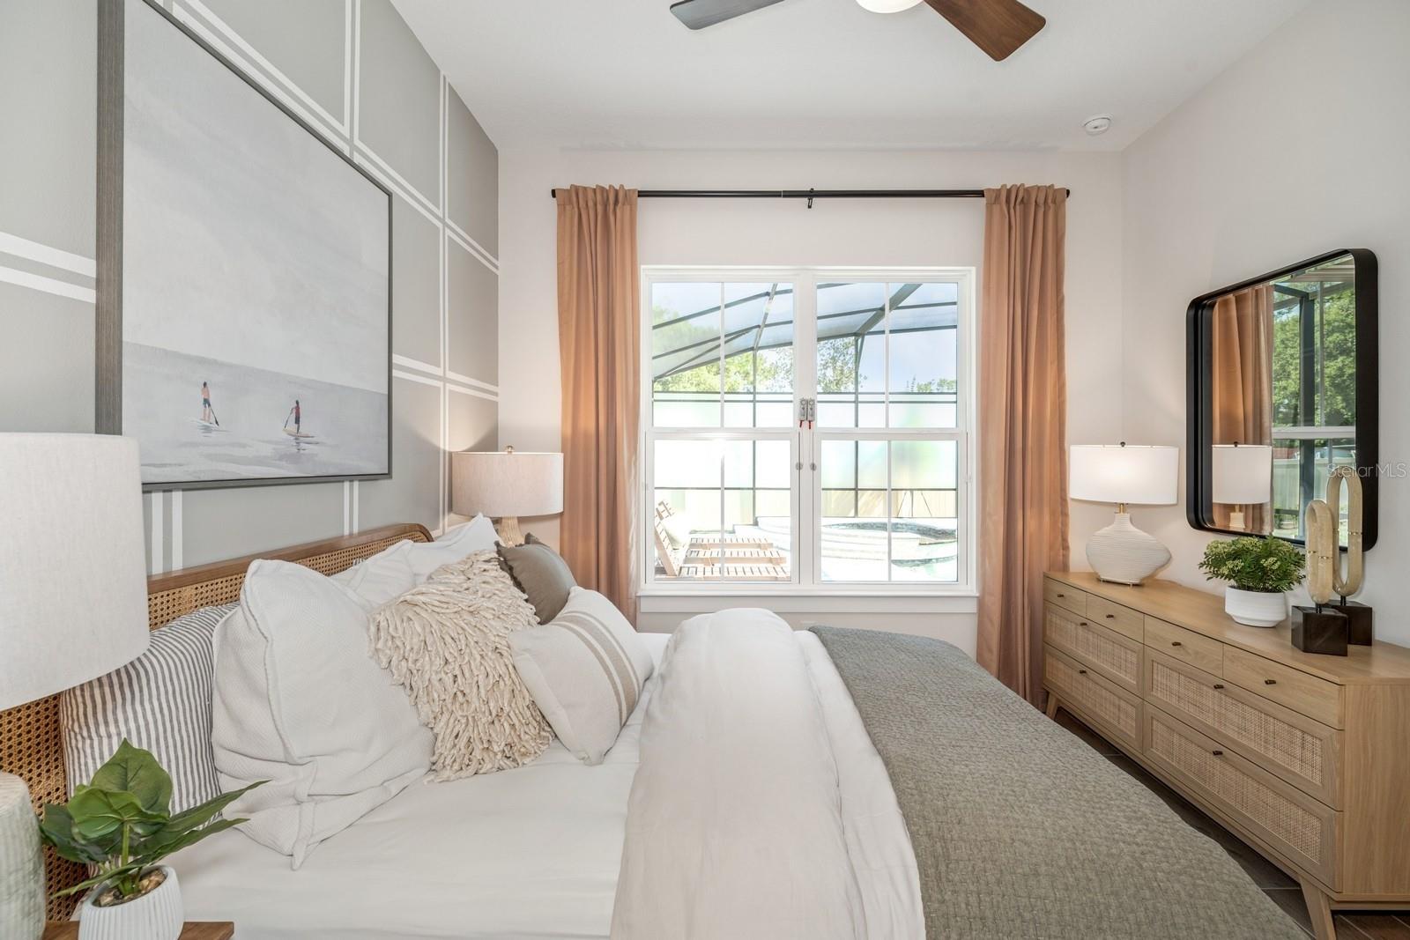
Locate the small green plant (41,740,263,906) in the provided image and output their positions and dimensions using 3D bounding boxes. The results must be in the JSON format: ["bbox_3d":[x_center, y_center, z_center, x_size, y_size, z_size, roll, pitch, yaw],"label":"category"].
[{"bbox_3d":[-0.818,0.541,0.870,0.240,0.280,0.240,0,1,0],"label":"small green plant"}]

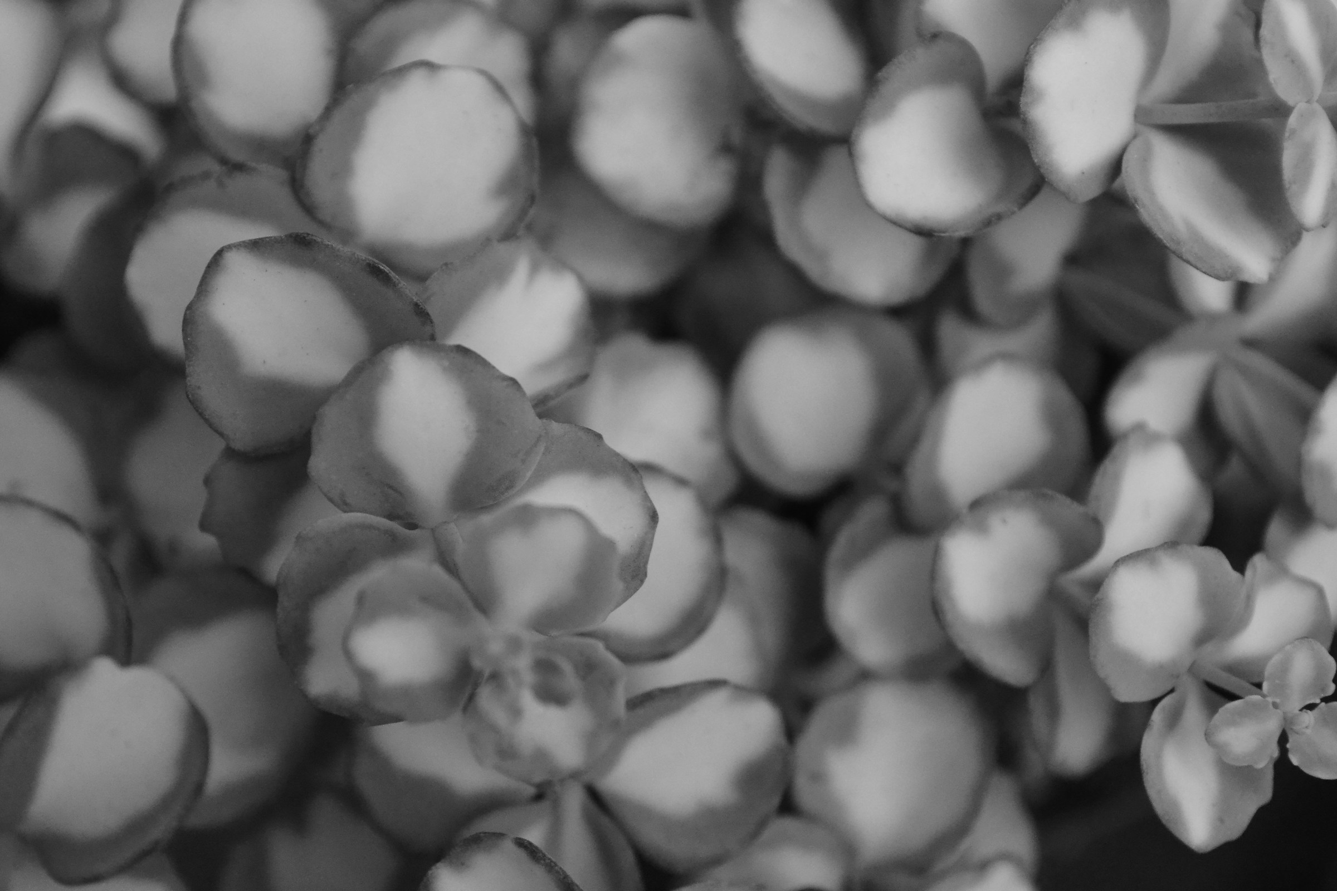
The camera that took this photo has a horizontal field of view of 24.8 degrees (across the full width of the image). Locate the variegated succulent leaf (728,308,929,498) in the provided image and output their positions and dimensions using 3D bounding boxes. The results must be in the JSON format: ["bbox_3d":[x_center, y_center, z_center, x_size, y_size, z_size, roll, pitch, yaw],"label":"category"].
[{"bbox_3d":[0.018,-0.005,0.339,0.022,0.006,0.022,0,79,9],"label":"variegated succulent leaf"}]

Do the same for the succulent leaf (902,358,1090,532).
[{"bbox_3d":[0.035,0.000,0.330,0.020,0.006,0.020,0,79,6],"label":"succulent leaf"}]

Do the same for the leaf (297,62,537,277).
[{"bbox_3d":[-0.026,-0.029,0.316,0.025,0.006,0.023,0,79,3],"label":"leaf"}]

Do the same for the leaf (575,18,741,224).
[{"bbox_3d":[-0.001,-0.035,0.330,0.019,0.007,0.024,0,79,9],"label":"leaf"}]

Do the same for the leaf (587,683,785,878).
[{"bbox_3d":[0.002,0.033,0.302,0.022,0.018,0.005,-14,5,-17],"label":"leaf"}]

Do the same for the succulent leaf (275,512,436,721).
[{"bbox_3d":[-0.029,0.016,0.288,0.018,0.021,0.005,35,14,0],"label":"succulent leaf"}]

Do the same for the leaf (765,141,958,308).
[{"bbox_3d":[0.020,-0.023,0.314,0.019,0.018,0.006,15,18,4],"label":"leaf"}]

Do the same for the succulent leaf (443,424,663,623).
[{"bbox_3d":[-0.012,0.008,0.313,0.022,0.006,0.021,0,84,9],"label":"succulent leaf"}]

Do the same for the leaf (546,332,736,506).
[{"bbox_3d":[-0.003,-0.003,0.318,0.019,0.005,0.020,45,80,2],"label":"leaf"}]

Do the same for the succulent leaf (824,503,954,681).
[{"bbox_3d":[0.024,0.015,0.317,0.017,0.018,0.005,-18,0,18],"label":"succulent leaf"}]

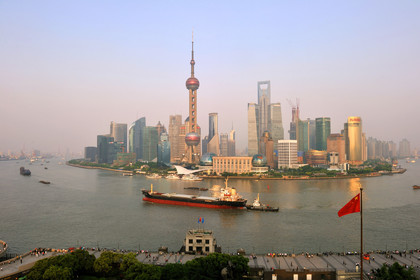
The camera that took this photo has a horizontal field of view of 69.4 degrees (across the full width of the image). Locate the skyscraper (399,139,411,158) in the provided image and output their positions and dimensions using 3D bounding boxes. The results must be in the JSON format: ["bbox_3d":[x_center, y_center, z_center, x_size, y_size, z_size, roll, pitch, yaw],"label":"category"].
[{"bbox_3d":[1160.000,51.130,1809.314,50.000,113.000,36.000,-1,-2,30],"label":"skyscraper"}]

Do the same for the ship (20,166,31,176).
[{"bbox_3d":[-366.000,61.554,600.230,12.500,16.500,55.000,2,-3,-43],"label":"ship"}]

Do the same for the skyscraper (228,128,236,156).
[{"bbox_3d":[122.000,20.110,1650.292,40.000,164.000,38.000,0,-2,4],"label":"skyscraper"}]

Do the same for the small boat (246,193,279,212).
[{"bbox_3d":[43.300,50.576,249.900,27.000,14.200,8.500,-1,-2,19],"label":"small boat"}]

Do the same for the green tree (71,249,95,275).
[{"bbox_3d":[-45.300,44.034,110.042,9.600,10.200,9.600,0,-2,0],"label":"green tree"}]

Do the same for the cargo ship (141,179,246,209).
[{"bbox_3d":[-17.000,45.881,277.579,106.000,25.500,17.000,-1,-2,24],"label":"cargo ship"}]

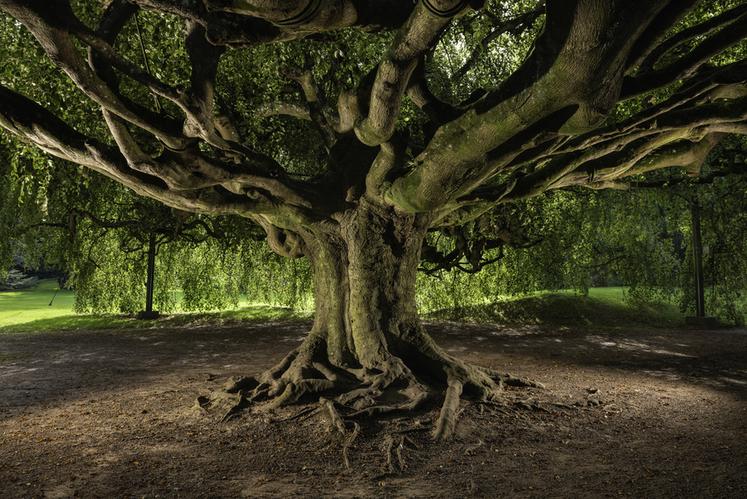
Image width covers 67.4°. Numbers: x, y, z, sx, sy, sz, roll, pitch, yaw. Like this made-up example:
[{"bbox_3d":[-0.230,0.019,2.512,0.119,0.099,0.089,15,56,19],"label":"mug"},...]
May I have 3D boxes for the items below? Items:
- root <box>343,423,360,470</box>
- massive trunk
[{"bbox_3d":[-0.170,1.560,4.430,0.160,0.160,0.800,0,-3,0],"label":"root"},{"bbox_3d":[0.100,0.500,5.850,3.150,2.050,2.500,0,-2,0],"label":"massive trunk"}]

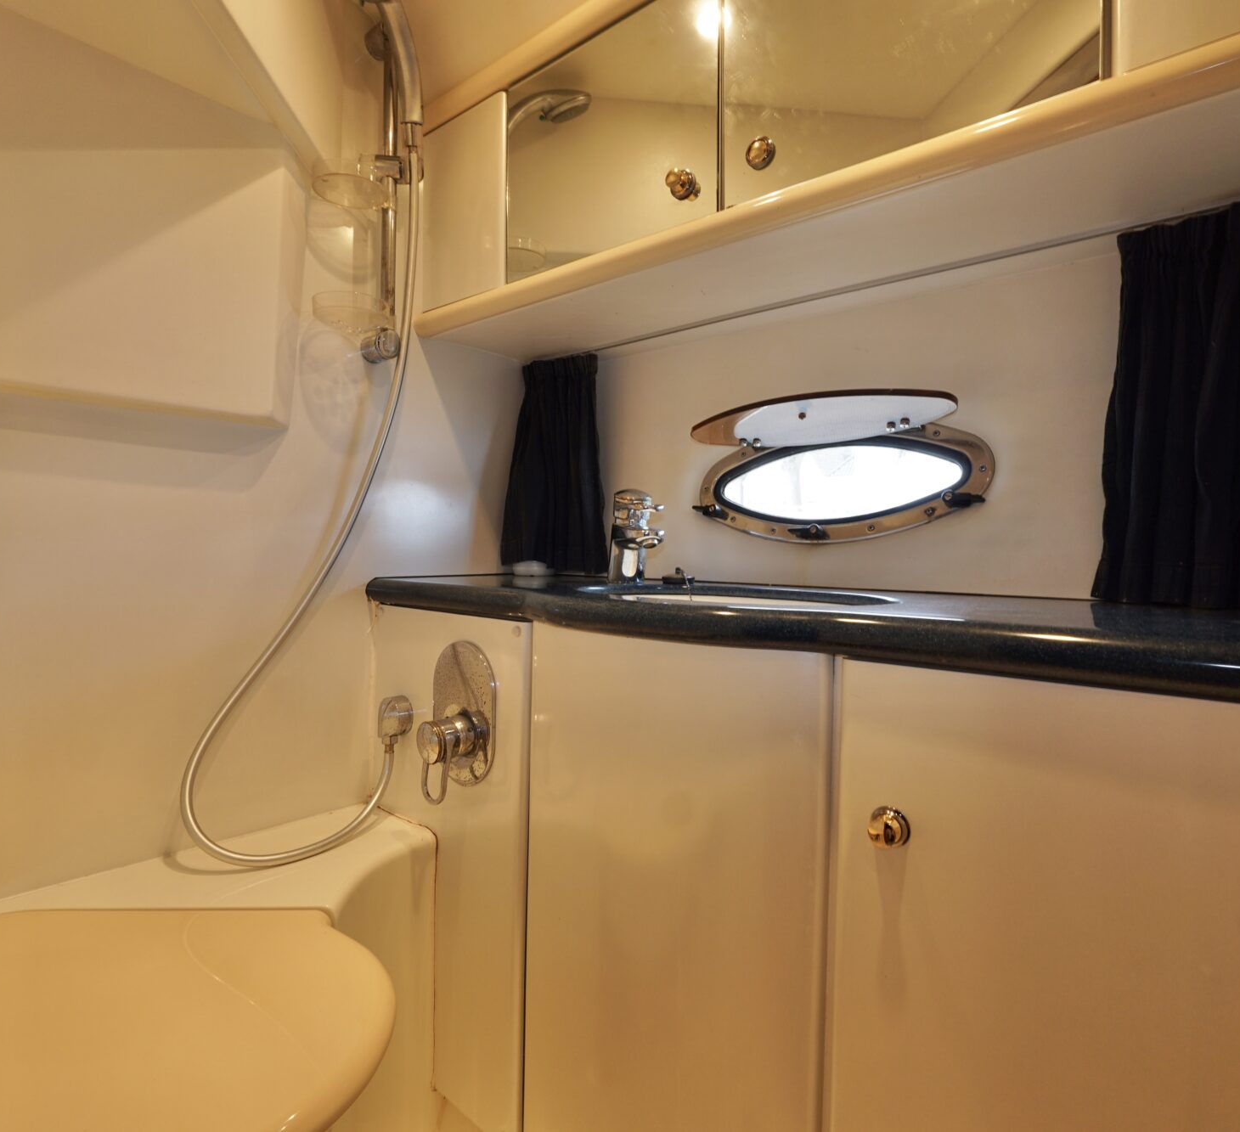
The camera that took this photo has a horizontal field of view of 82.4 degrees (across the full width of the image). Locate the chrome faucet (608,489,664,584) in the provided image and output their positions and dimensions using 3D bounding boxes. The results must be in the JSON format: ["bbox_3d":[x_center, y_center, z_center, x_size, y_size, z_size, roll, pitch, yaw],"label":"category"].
[{"bbox_3d":[0.024,-0.042,0.985,0.052,0.133,0.122,0,1,-25],"label":"chrome faucet"}]

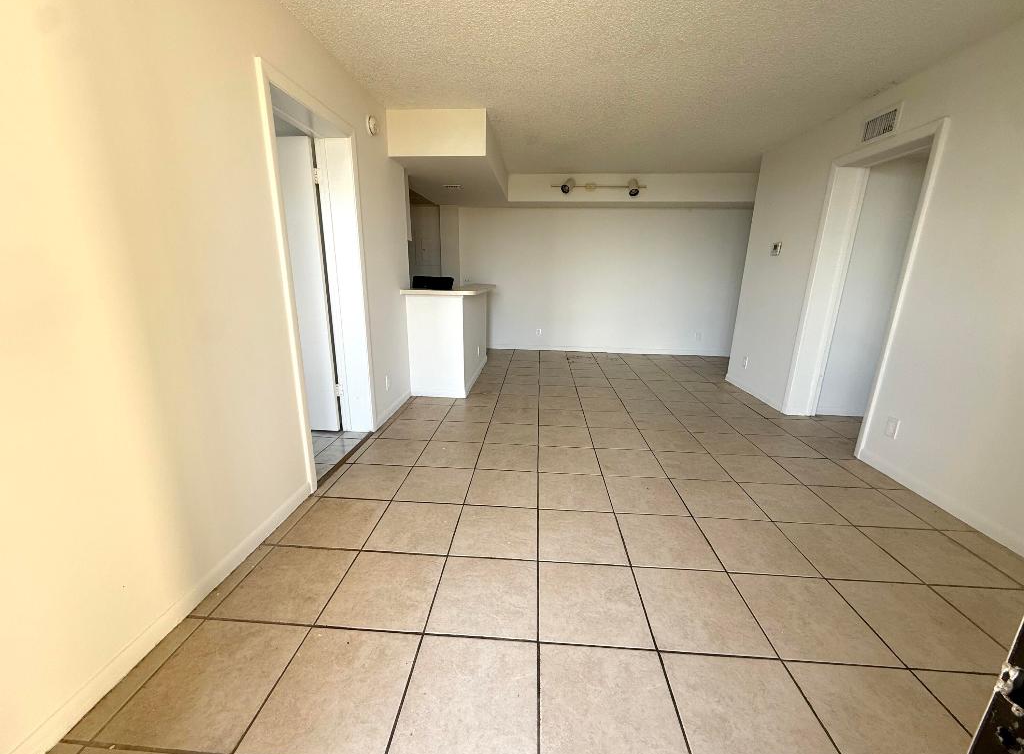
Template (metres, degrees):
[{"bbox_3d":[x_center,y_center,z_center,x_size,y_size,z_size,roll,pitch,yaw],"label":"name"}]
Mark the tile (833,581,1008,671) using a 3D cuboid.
[{"bbox_3d":[1.525,0.927,1.559,0.402,0.012,0.402,2,15,3],"label":"tile"}]

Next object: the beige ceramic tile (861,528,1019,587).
[{"bbox_3d":[1.966,0.839,1.936,0.403,0.012,0.403,2,15,3],"label":"beige ceramic tile"}]

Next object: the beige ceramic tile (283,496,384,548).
[{"bbox_3d":[-0.878,0.738,2.096,0.402,0.012,0.402,2,15,3],"label":"beige ceramic tile"}]

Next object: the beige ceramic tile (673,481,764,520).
[{"bbox_3d":[1.170,0.700,2.364,0.399,0.012,0.402,2,15,3],"label":"beige ceramic tile"}]

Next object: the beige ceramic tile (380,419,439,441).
[{"bbox_3d":[-0.797,0.421,3.270,0.399,0.012,0.402,2,15,3],"label":"beige ceramic tile"}]

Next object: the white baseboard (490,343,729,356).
[{"bbox_3d":[1.446,-0.402,6.359,3.771,0.083,0.015,2,15,3],"label":"white baseboard"}]

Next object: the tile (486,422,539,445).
[{"bbox_3d":[0.010,0.450,3.233,0.403,0.012,0.403,2,15,3],"label":"tile"}]

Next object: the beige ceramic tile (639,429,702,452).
[{"bbox_3d":[1.227,0.494,3.161,0.402,0.012,0.402,2,15,3],"label":"beige ceramic tile"}]

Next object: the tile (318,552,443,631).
[{"bbox_3d":[-0.503,0.861,1.684,0.403,0.012,0.403,2,15,3],"label":"tile"}]

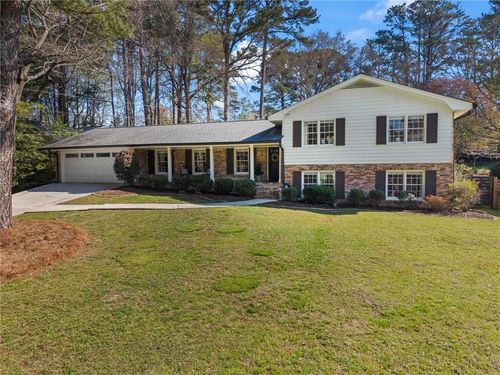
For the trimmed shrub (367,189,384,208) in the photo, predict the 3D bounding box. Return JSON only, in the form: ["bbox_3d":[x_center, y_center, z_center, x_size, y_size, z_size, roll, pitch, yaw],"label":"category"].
[{"bbox_3d":[6.159,0.540,17.013,0.883,0.951,0.900,0,4,18],"label":"trimmed shrub"}]

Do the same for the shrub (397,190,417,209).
[{"bbox_3d":[7.484,0.574,16.580,0.956,0.831,0.900,0,4,18],"label":"shrub"}]

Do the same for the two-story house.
[{"bbox_3d":[-0.346,-2.765,25.392,25.903,6.590,11.500,0,4,18],"label":"two-story house"}]

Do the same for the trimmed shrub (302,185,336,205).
[{"bbox_3d":[3.510,0.359,17.765,1.607,0.995,1.150,0,4,18],"label":"trimmed shrub"}]

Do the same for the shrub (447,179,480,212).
[{"bbox_3d":[9.797,0.367,15.909,1.560,1.530,1.450,0,4,18],"label":"shrub"}]

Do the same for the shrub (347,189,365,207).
[{"bbox_3d":[5.266,0.512,17.305,0.898,0.893,0.900,0,4,18],"label":"shrub"}]

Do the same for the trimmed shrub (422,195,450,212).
[{"bbox_3d":[8.661,0.743,16.100,1.300,0.806,1.150,0,4,18],"label":"trimmed shrub"}]

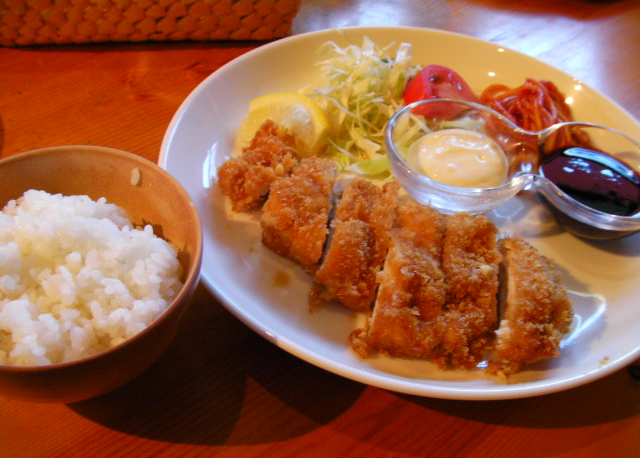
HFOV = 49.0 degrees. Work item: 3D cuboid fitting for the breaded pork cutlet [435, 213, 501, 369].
[{"bbox_3d":[0.065,0.025,0.316,0.026,0.020,0.074,7,45,1],"label":"breaded pork cutlet"}]

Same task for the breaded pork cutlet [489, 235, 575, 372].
[{"bbox_3d":[0.091,0.032,0.311,0.028,0.020,0.062,6,45,0],"label":"breaded pork cutlet"}]

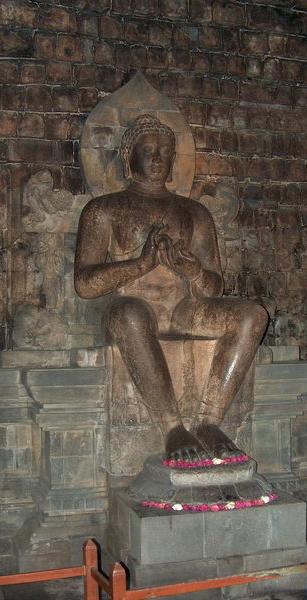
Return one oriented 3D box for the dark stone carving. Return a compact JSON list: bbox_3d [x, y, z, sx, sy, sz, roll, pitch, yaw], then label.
[{"bbox_3d":[0.120,-0.244,4.950,1.320,2.614,1.420,0,0,-18],"label":"dark stone carving"}]

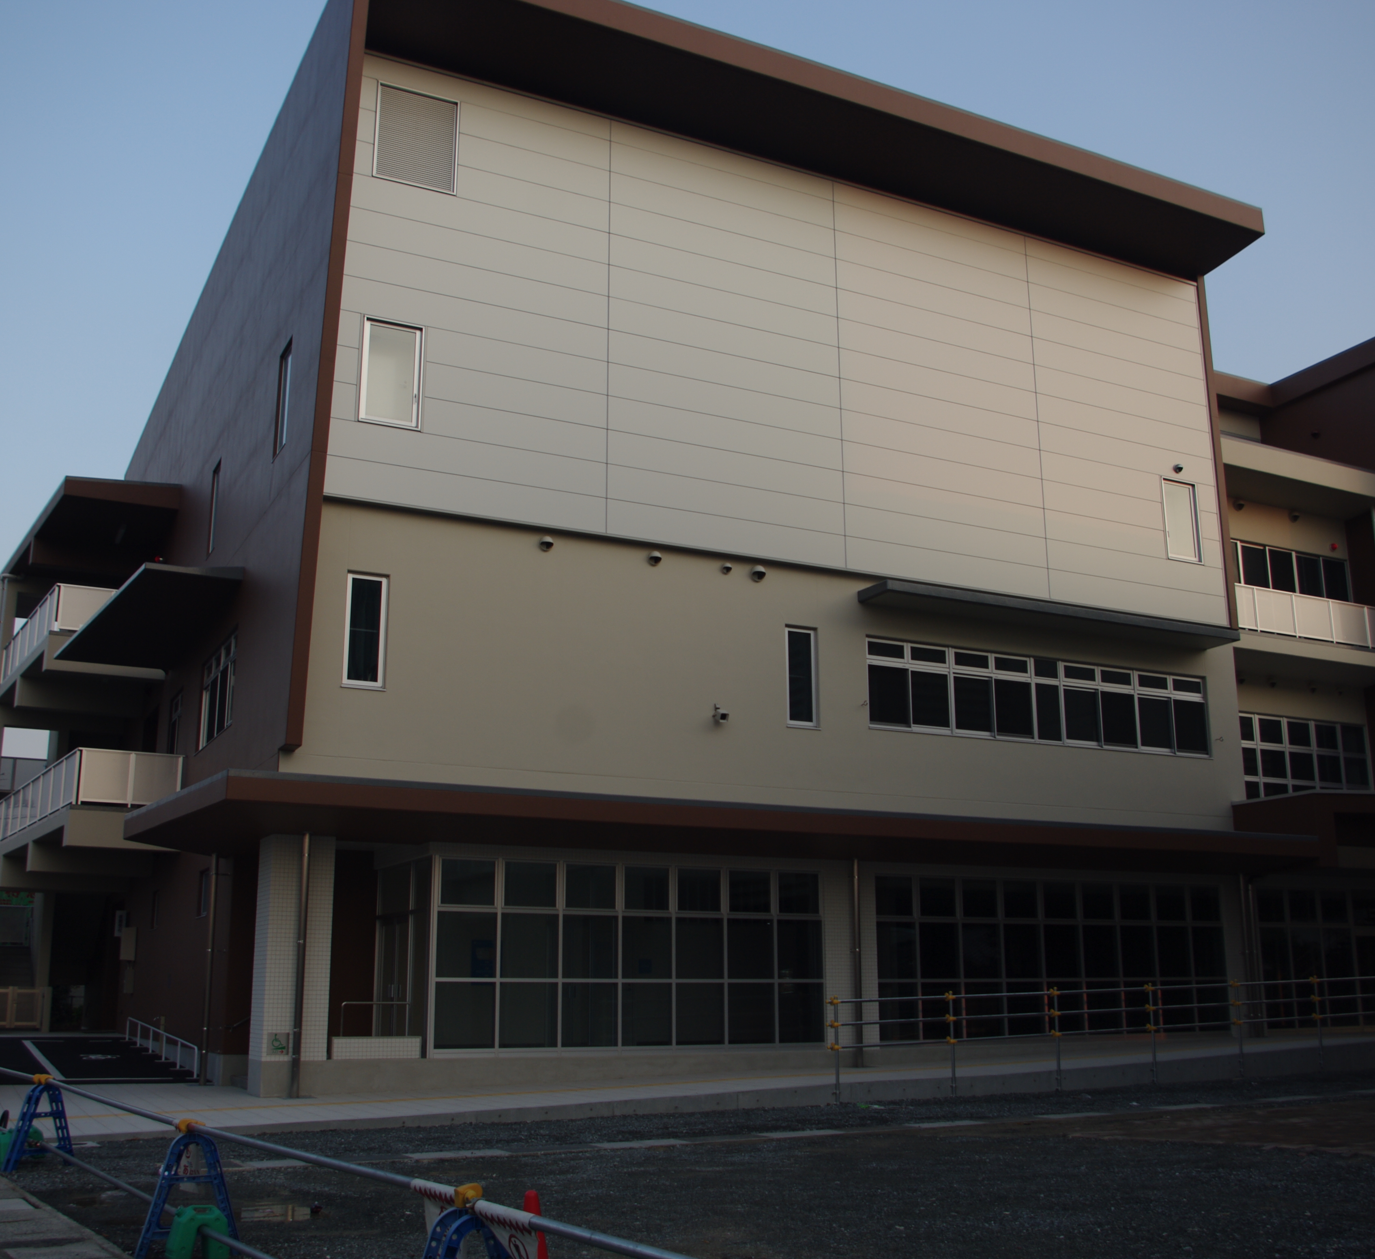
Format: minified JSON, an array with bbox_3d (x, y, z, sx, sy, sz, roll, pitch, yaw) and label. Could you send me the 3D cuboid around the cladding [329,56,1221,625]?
[{"bbox_3d":[2.905,-4.710,25.885,18.300,7.600,0.250,7,-15,-26],"label":"cladding"}]

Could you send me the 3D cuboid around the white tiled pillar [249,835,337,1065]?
[{"bbox_3d":[-5.483,4.428,19.801,0.880,3.030,0.880,7,-15,-26],"label":"white tiled pillar"}]

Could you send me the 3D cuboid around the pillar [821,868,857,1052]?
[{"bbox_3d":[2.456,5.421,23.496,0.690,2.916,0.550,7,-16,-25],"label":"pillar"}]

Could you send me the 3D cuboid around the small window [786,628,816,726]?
[{"bbox_3d":[1.919,0.826,24.064,0.620,1.720,0.120,7,-15,-26],"label":"small window"}]

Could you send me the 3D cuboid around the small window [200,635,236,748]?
[{"bbox_3d":[-8.493,1.116,25.733,0.150,1.750,4.200,7,-15,-26],"label":"small window"}]

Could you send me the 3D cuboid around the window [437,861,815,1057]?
[{"bbox_3d":[-0.687,4.988,21.757,6.600,2.770,0.150,7,-15,-26],"label":"window"}]

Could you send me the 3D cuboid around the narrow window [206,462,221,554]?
[{"bbox_3d":[-9.422,-2.428,28.334,0.150,1.850,1.000,7,-15,-26],"label":"narrow window"}]

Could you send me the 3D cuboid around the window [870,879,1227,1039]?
[{"bbox_3d":[6.748,5.857,25.397,7.950,2.680,0.150,7,-15,-26],"label":"window"}]

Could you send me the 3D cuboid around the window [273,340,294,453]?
[{"bbox_3d":[-6.446,-3.651,22.698,0.150,1.800,0.950,7,-15,-26],"label":"window"}]

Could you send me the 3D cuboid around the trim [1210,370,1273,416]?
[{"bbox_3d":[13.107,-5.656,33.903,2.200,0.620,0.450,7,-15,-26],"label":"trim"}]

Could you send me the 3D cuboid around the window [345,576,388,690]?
[{"bbox_3d":[-4.728,0.047,20.820,0.620,1.720,0.120,7,-15,-26],"label":"window"}]

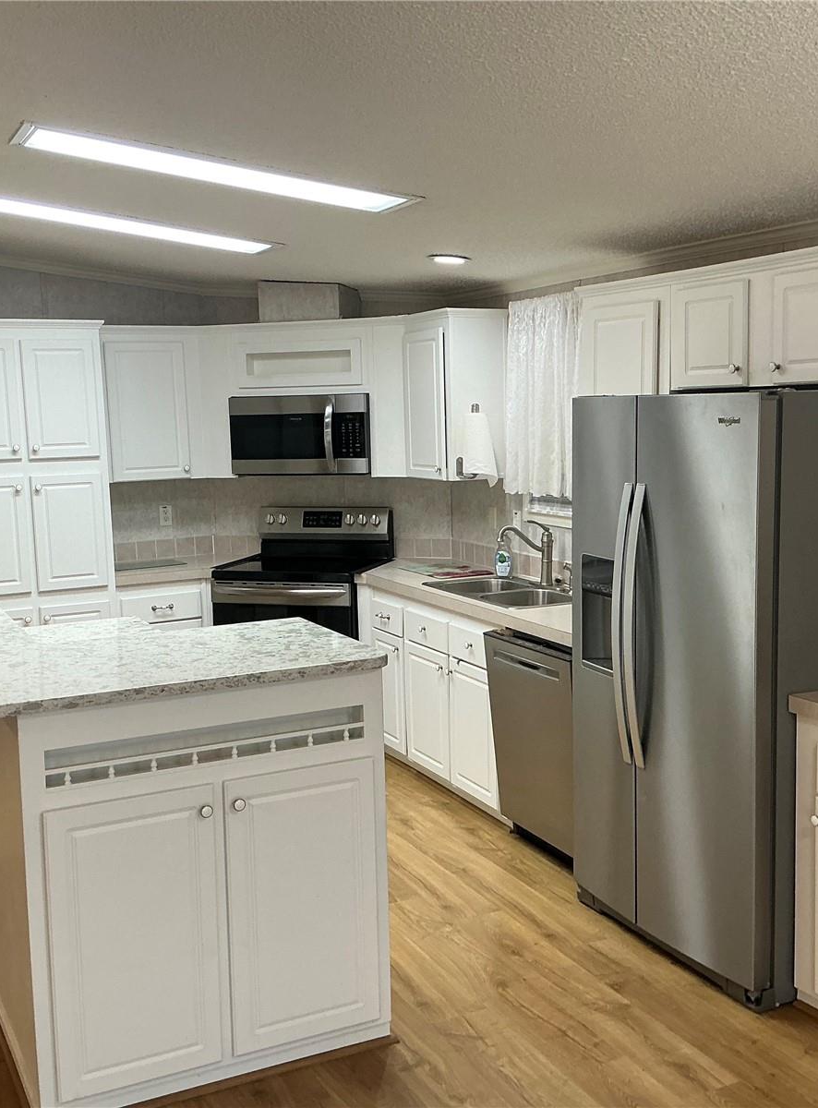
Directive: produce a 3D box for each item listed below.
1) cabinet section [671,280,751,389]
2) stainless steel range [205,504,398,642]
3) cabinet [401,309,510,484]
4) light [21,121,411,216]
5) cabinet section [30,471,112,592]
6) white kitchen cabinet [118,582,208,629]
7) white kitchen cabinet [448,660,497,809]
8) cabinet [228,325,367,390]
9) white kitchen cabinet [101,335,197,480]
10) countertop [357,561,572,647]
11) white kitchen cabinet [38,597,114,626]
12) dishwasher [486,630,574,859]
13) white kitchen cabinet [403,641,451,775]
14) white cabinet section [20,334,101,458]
[{"bbox_3d":[1.135,-0.738,4.061,0.320,0.344,0.387,-5,8,-26],"label":"cabinet section"},{"bbox_3d":[-0.544,0.382,6.357,0.765,1.190,0.700,1,8,18],"label":"stainless steel range"},{"bbox_3d":[0.208,-0.785,5.966,0.335,0.820,0.520,-5,8,-27],"label":"cabinet"},{"bbox_3d":[-0.620,-1.289,3.995,1.320,0.060,0.350,2,5,-27],"label":"light"},{"bbox_3d":[-1.756,-0.120,6.072,0.346,0.572,0.400,-5,8,-26],"label":"cabinet section"},{"bbox_3d":[-1.390,0.547,6.475,0.480,0.870,0.620,-5,8,-27],"label":"white kitchen cabinet"},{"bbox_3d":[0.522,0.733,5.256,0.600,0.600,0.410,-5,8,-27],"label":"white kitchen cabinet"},{"bbox_3d":[-0.514,-1.026,6.271,0.770,0.326,0.330,1,7,19],"label":"cabinet"},{"bbox_3d":[-1.453,-0.782,6.559,0.455,0.755,0.320,-5,7,-25],"label":"white kitchen cabinet"},{"bbox_3d":[0.409,0.185,5.379,0.648,0.050,2.400,-5,8,-27],"label":"countertop"},{"bbox_3d":[-1.778,0.582,6.281,0.390,0.825,0.620,-5,8,-27],"label":"white kitchen cabinet"},{"bbox_3d":[0.719,0.708,4.742,0.595,0.810,0.595,-5,7,-25],"label":"dishwasher"},{"bbox_3d":[0.345,0.686,5.622,0.580,0.585,0.440,-5,7,-25],"label":"white kitchen cabinet"},{"bbox_3d":[-1.775,-0.766,5.989,0.350,0.576,0.400,-5,8,-26],"label":"white cabinet section"}]

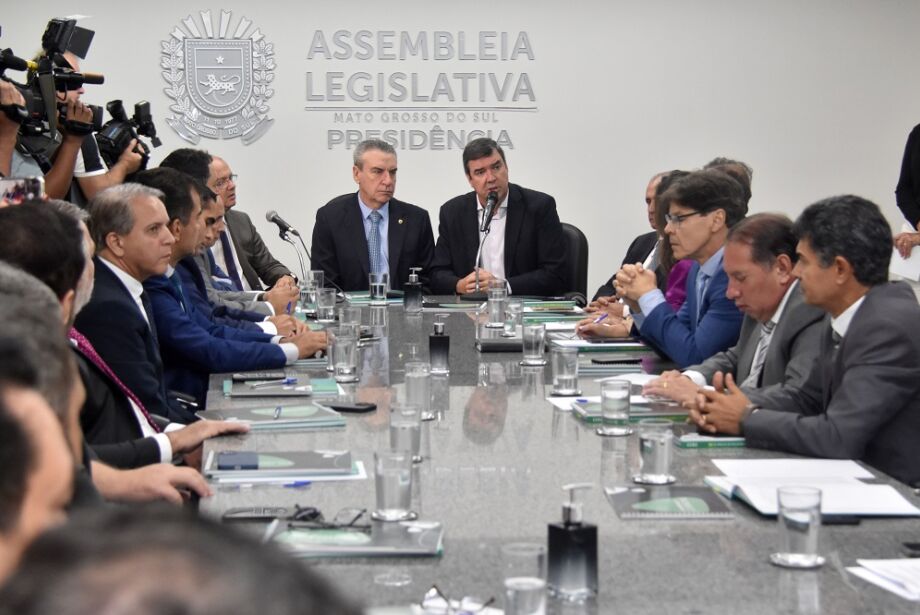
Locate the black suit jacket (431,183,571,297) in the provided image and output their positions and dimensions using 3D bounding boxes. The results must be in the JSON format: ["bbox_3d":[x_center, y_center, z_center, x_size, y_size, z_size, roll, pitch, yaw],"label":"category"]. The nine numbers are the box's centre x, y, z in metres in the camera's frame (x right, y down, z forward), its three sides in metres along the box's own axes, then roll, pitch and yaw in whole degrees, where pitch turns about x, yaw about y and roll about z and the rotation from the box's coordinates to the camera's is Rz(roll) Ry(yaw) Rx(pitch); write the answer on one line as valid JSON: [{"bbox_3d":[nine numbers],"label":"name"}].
[{"bbox_3d":[0.147,-0.130,7.456,0.550,0.680,0.450,0,6,1],"label":"black suit jacket"}]

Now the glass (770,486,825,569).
[{"bbox_3d":[0.544,0.352,3.091,0.079,0.119,0.079,0,6,0],"label":"glass"}]

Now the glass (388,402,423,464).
[{"bbox_3d":[-0.115,0.258,4.029,0.079,0.119,0.079,0,6,0],"label":"glass"}]

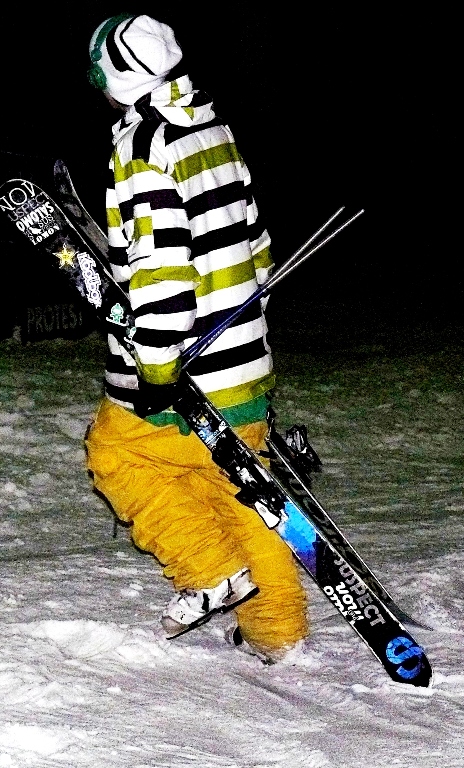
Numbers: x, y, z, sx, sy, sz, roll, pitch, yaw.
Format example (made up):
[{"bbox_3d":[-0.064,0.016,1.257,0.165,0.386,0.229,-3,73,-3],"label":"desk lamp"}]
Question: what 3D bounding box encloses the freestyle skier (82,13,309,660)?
[{"bbox_3d":[-0.096,-0.123,8.900,0.620,1.720,0.580,2,4,37],"label":"freestyle skier"}]

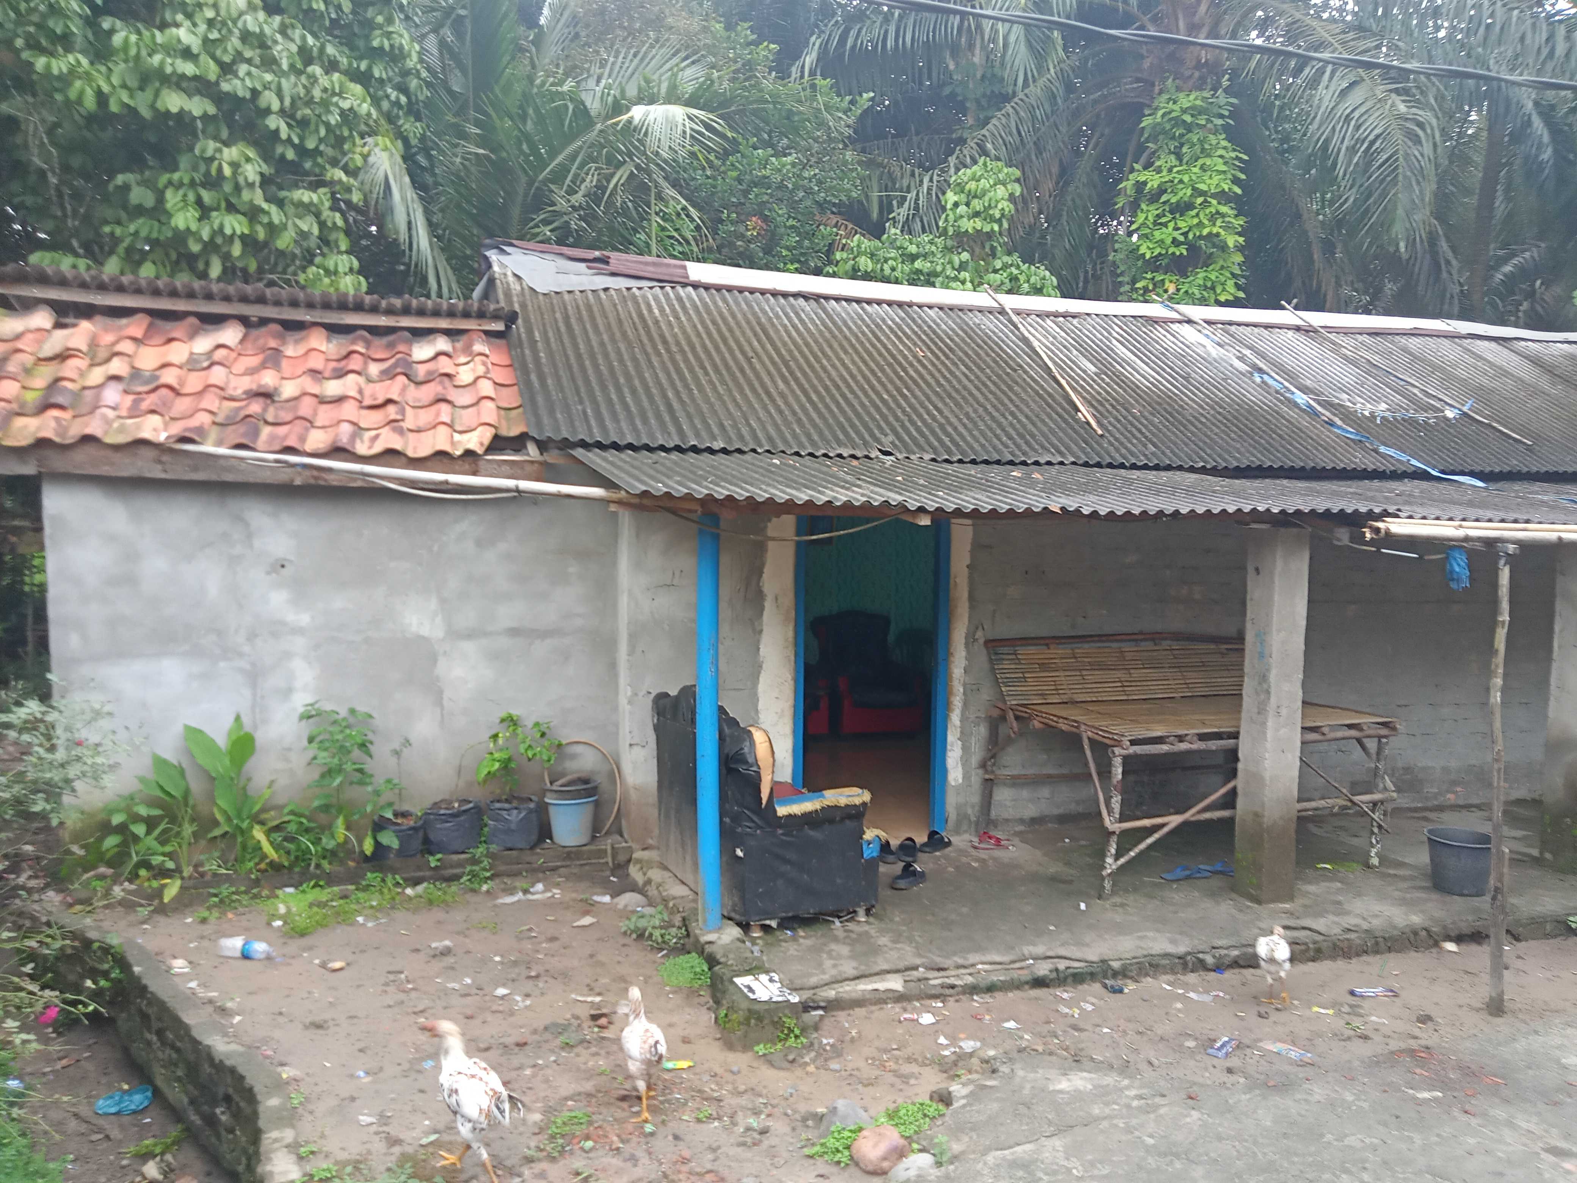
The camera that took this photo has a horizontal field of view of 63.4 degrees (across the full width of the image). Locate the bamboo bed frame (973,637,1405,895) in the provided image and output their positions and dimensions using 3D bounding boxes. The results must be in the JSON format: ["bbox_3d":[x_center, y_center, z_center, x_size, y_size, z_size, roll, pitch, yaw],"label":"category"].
[{"bbox_3d":[2.142,0.860,6.971,1.780,1.120,1.340,-1,4,-20],"label":"bamboo bed frame"}]

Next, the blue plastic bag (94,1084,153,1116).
[{"bbox_3d":[-2.720,2.085,5.220,0.240,0.060,0.130,-1,4,-28],"label":"blue plastic bag"}]

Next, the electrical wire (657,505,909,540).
[{"bbox_3d":[-0.024,-0.269,4.930,1.020,0.140,0.050,-1,4,-20],"label":"electrical wire"}]

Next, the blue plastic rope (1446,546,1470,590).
[{"bbox_3d":[2.861,-0.097,5.450,0.100,0.185,0.090,0,4,-14],"label":"blue plastic rope"}]

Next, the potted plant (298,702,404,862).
[{"bbox_3d":[-2.280,0.992,6.650,0.520,0.780,0.460,0,4,-14],"label":"potted plant"}]

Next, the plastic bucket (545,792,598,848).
[{"bbox_3d":[-1.168,1.233,6.870,0.285,0.255,0.285,0,4,-14],"label":"plastic bucket"}]

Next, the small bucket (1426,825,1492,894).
[{"bbox_3d":[3.133,1.255,5.920,0.350,0.255,0.350,1,4,0],"label":"small bucket"}]

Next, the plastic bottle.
[{"bbox_3d":[-2.191,1.440,5.150,0.240,0.074,0.074,2,4,17],"label":"plastic bottle"}]

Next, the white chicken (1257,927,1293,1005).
[{"bbox_3d":[1.938,1.471,5.072,0.135,0.305,0.260,2,4,22],"label":"white chicken"}]

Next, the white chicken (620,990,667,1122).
[{"bbox_3d":[-0.445,1.414,3.920,0.140,0.400,0.290,-1,4,-21],"label":"white chicken"}]

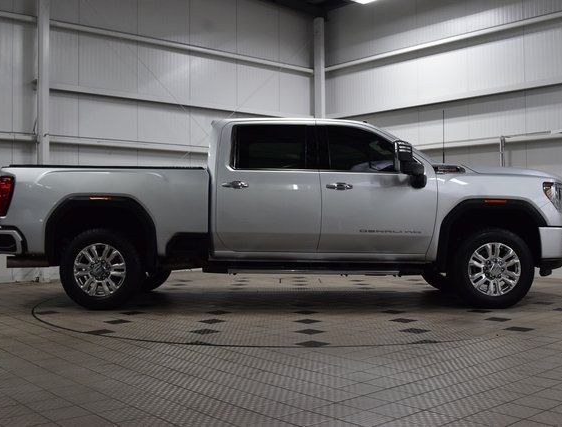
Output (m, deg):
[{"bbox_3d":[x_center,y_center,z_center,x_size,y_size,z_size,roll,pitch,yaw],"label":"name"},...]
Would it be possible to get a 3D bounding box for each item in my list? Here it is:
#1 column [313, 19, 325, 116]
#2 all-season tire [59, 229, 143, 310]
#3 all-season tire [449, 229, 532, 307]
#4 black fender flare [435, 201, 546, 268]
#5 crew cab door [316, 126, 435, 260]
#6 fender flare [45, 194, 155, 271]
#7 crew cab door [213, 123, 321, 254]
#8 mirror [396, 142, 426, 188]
[{"bbox_3d":[0.819,-1.554,13.625,0.200,5.270,0.200,1,-1,-39],"label":"column"},{"bbox_3d":[-1.845,0.567,6.637,0.840,0.840,0.280,0,-1,0],"label":"all-season tire"},{"bbox_3d":[2.198,0.560,6.681,0.840,0.840,0.280,0,-1,0],"label":"all-season tire"},{"bbox_3d":[2.149,0.210,6.561,1.140,0.733,0.160,0,-1,0],"label":"black fender flare"},{"bbox_3d":[0.986,-0.256,6.655,1.219,1.380,0.270,0,-1,0],"label":"crew cab door"},{"bbox_3d":[-1.833,0.187,6.527,1.158,0.751,0.160,0,-1,0],"label":"fender flare"},{"bbox_3d":[-0.138,-0.267,6.639,1.092,1.385,0.270,0,-1,0],"label":"crew cab door"},{"bbox_3d":[1.284,-0.476,6.375,0.330,0.436,0.340,0,-1,0],"label":"mirror"}]

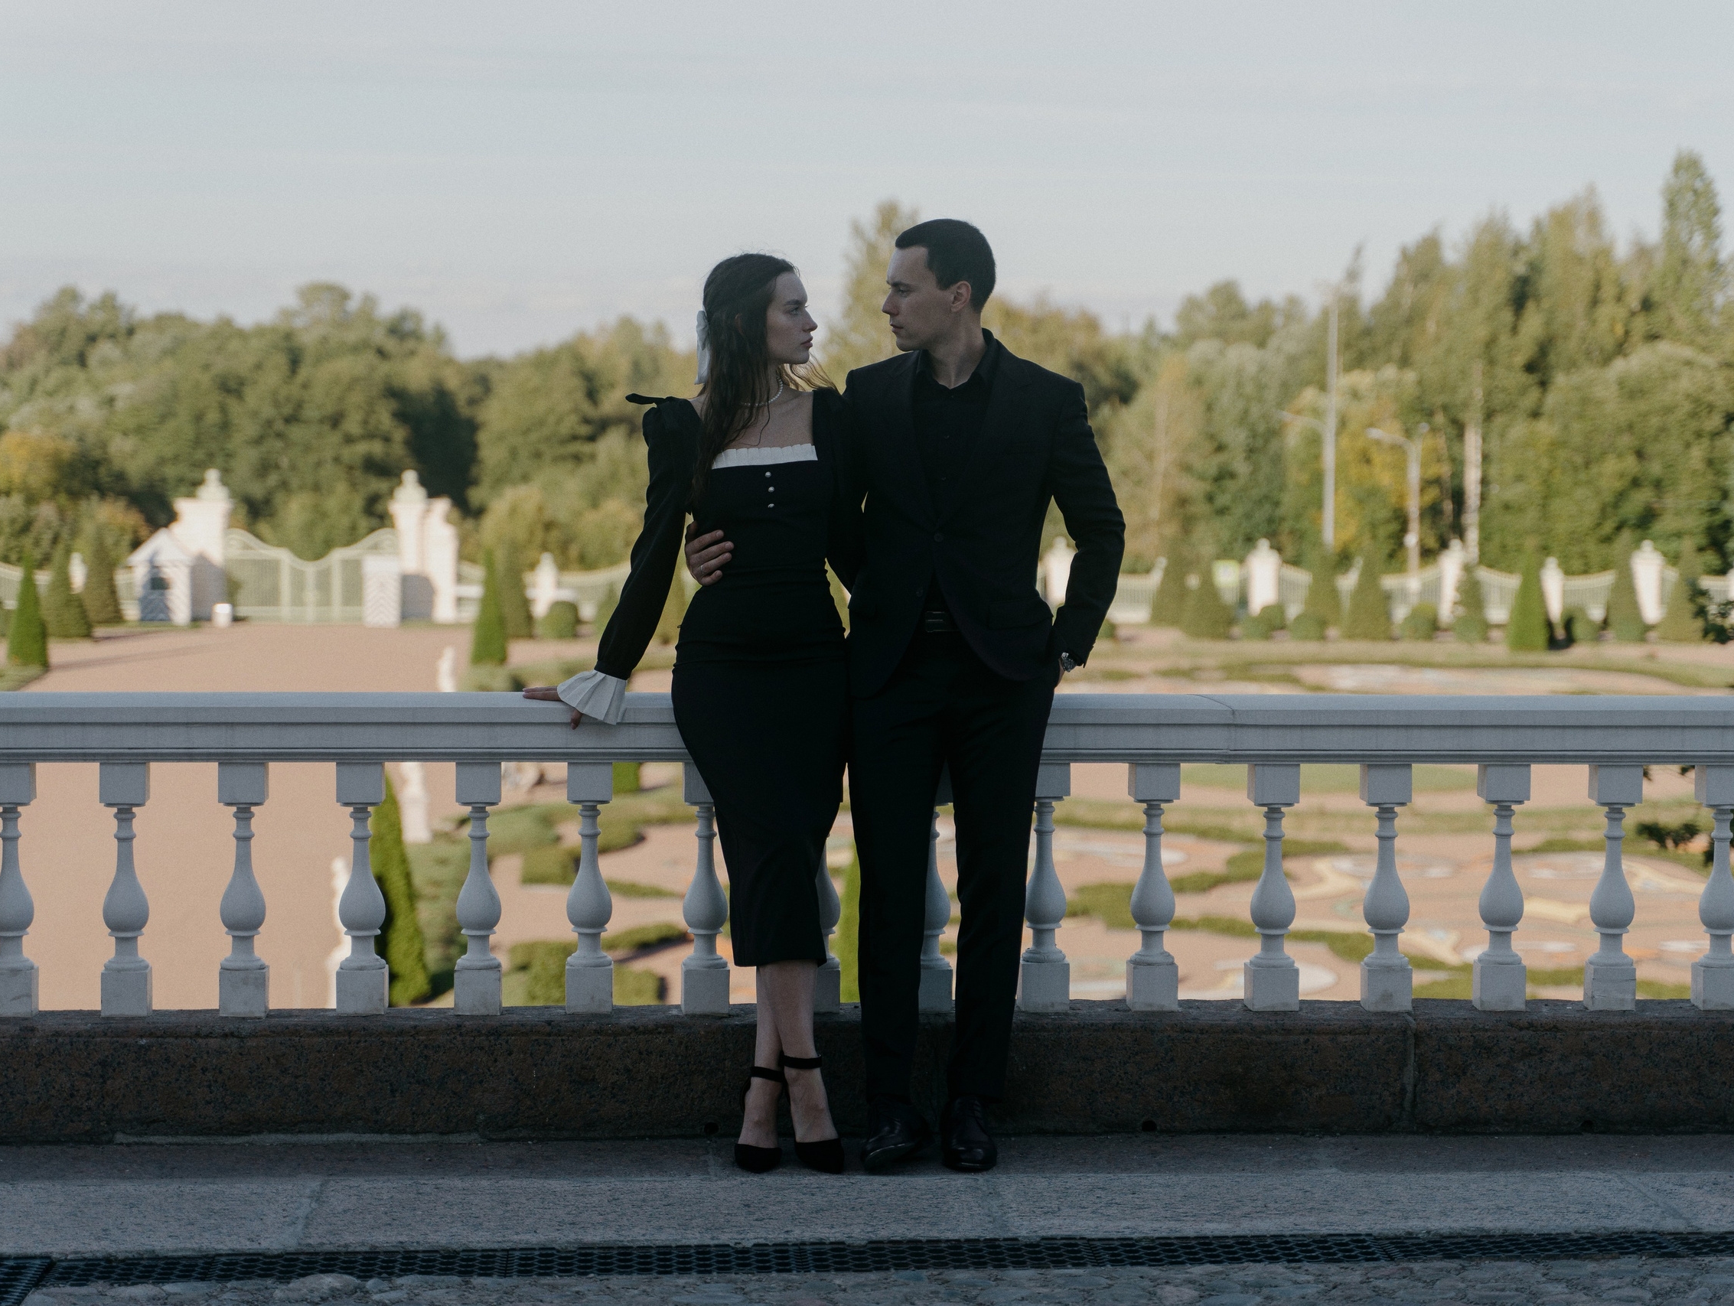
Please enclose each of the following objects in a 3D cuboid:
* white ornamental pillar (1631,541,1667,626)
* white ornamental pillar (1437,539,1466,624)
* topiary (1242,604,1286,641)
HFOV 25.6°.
[{"bbox_3d":[28.372,-2.506,138.019,1.054,3.133,1.054,0,3,-5],"label":"white ornamental pillar"},{"bbox_3d":[19.455,-2.355,126.126,1.139,2.837,1.139,0,4,-3],"label":"white ornamental pillar"},{"bbox_3d":[12.287,-0.956,118.001,1.304,1.074,1.304,0,4,-3],"label":"topiary"}]

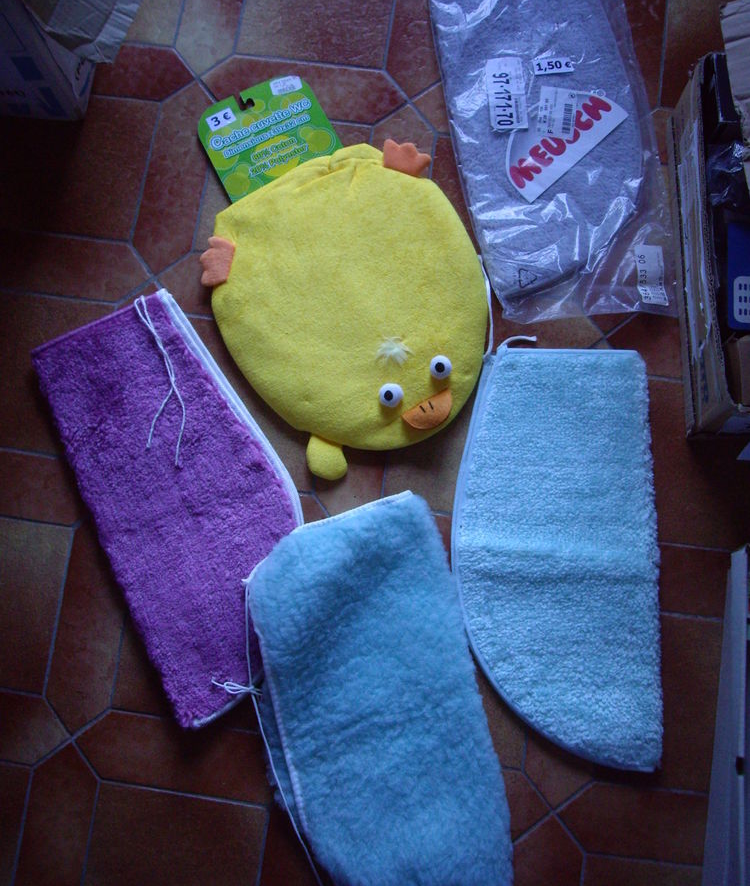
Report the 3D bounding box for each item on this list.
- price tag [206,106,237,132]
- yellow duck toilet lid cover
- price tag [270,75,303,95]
[{"bbox_3d":[-0.215,-0.454,1.542,0.038,0.002,0.021,-29,80,-7],"label":"price tag"},{"bbox_3d":[-0.018,-0.196,1.475,0.383,0.050,0.411,-30,80,-7],"label":"yellow duck toilet lid cover"},{"bbox_3d":[-0.125,-0.506,1.554,0.043,0.002,0.018,-17,79,-4],"label":"price tag"}]

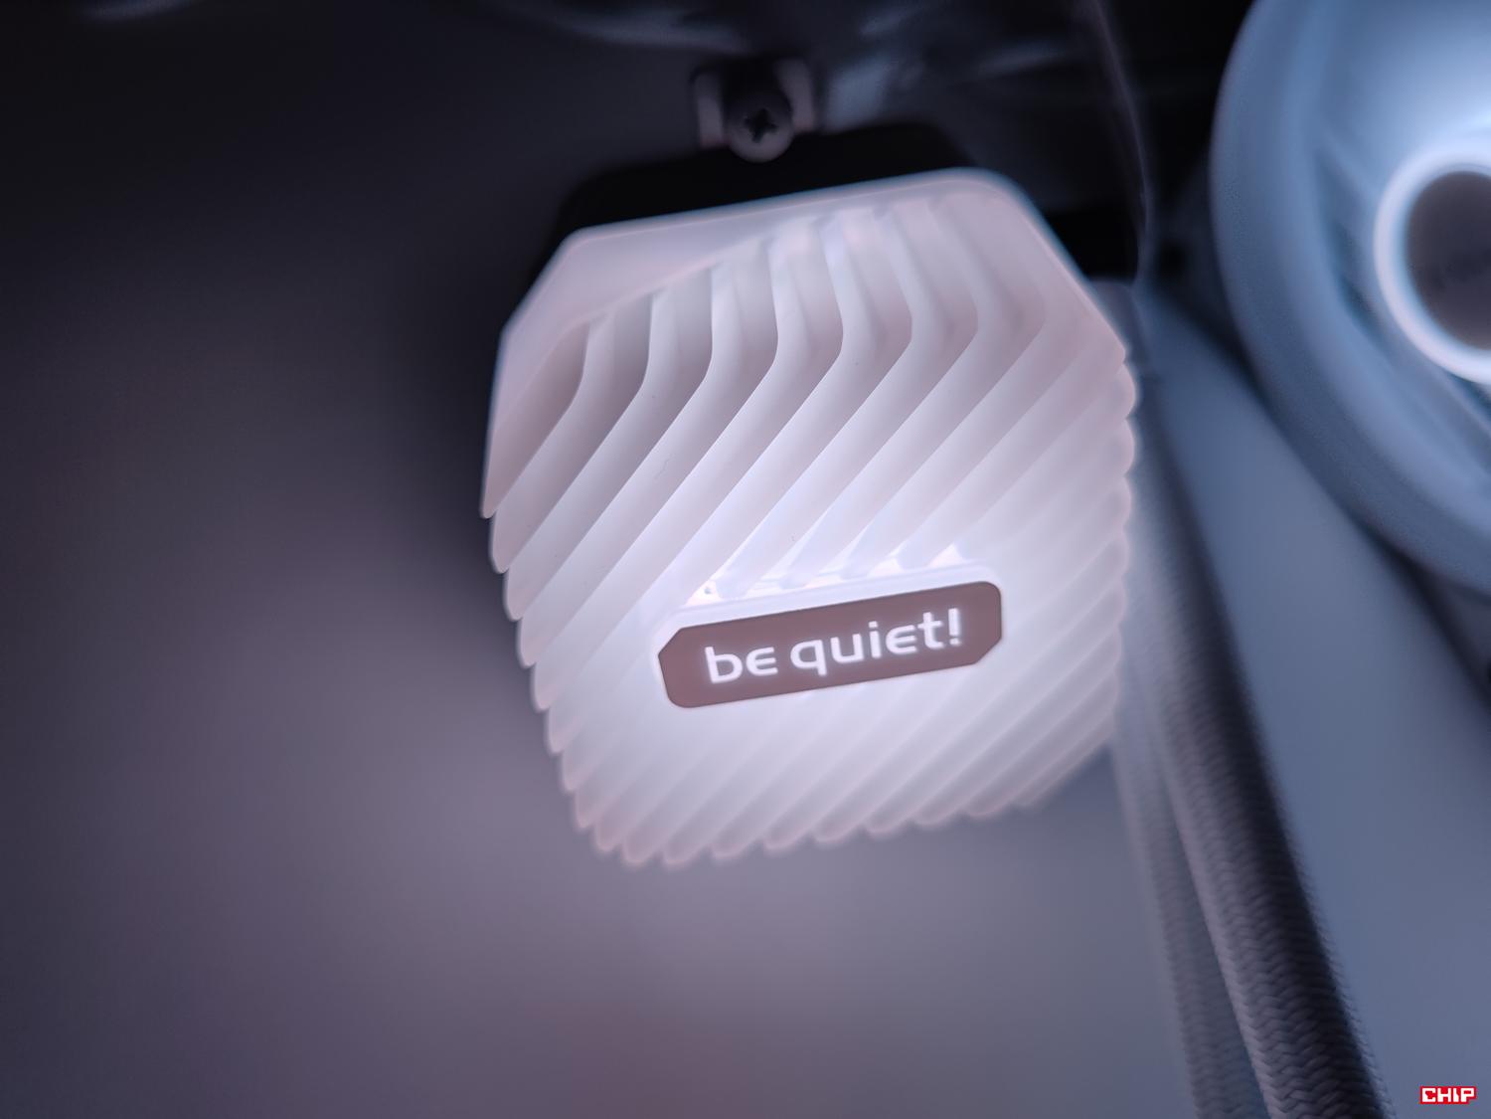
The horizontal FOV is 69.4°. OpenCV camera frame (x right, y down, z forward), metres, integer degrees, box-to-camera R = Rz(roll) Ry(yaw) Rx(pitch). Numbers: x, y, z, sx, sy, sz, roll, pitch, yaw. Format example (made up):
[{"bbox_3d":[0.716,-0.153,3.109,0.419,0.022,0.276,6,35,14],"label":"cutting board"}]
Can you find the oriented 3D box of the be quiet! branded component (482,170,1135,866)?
[{"bbox_3d":[0.008,-0.004,0.143,0.071,0.073,0.049,-9,34,2],"label":"be quiet! branded component"}]

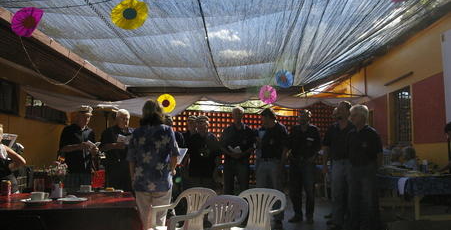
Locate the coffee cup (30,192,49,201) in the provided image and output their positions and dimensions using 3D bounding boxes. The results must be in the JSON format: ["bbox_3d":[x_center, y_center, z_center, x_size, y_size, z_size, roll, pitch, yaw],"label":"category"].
[{"bbox_3d":[-1.212,0.524,2.444,0.110,0.060,0.085,1,-6,0],"label":"coffee cup"}]

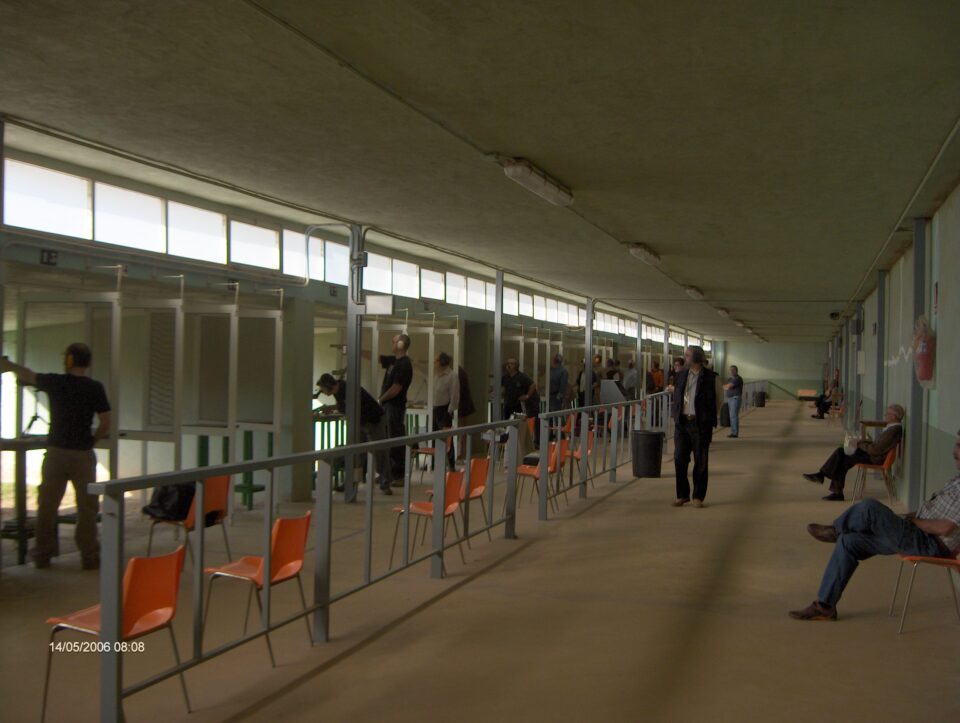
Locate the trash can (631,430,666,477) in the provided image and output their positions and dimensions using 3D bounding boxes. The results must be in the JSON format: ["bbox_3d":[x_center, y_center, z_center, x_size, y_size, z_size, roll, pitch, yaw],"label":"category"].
[{"bbox_3d":[2.431,1.333,15.562,0.470,0.645,0.470,1,0,17],"label":"trash can"}]

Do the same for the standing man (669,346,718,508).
[{"bbox_3d":[2.475,0.746,12.467,0.500,1.810,0.360,1,0,35],"label":"standing man"}]

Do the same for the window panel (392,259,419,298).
[{"bbox_3d":[-1.024,-1.138,15.009,0.060,0.490,0.980,1,0,17],"label":"window panel"}]

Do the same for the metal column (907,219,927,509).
[{"bbox_3d":[4.231,0.161,10.474,0.120,3.070,0.120,1,0,17],"label":"metal column"}]

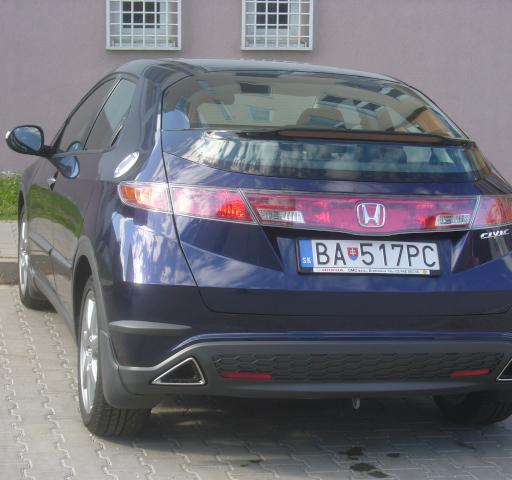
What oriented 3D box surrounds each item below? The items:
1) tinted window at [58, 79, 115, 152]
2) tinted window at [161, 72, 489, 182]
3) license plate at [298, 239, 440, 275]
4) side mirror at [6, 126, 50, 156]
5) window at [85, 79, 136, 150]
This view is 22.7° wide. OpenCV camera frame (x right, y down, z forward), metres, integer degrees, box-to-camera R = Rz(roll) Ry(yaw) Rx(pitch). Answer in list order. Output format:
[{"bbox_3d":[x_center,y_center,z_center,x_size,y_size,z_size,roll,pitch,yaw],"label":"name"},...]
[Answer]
[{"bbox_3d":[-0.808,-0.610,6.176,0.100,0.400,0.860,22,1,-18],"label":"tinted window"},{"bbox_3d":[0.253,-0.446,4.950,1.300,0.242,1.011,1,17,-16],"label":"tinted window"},{"bbox_3d":[0.400,0.061,4.473,0.525,0.120,0.030,1,-21,-16],"label":"license plate"},{"bbox_3d":[-1.181,-0.506,6.599,0.230,0.170,0.130,1,7,-16],"label":"side mirror"},{"bbox_3d":[-0.591,-0.523,5.411,0.100,0.370,0.820,22,1,-18],"label":"window"}]

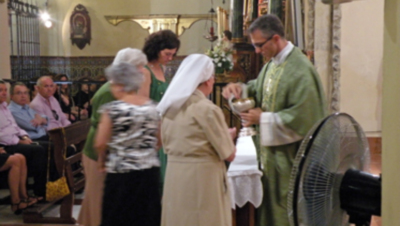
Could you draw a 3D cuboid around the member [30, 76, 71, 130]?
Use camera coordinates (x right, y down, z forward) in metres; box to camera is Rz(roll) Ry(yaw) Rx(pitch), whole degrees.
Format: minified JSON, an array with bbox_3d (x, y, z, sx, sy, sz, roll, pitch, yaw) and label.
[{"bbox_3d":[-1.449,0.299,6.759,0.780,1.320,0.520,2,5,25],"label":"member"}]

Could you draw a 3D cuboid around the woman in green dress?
[{"bbox_3d":[-0.319,0.234,5.037,0.320,1.720,0.440,3,5,32],"label":"woman in green dress"}]

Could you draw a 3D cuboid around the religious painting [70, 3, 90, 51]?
[{"bbox_3d":[-1.994,-1.444,10.800,0.340,0.760,0.070,0,5,8],"label":"religious painting"}]

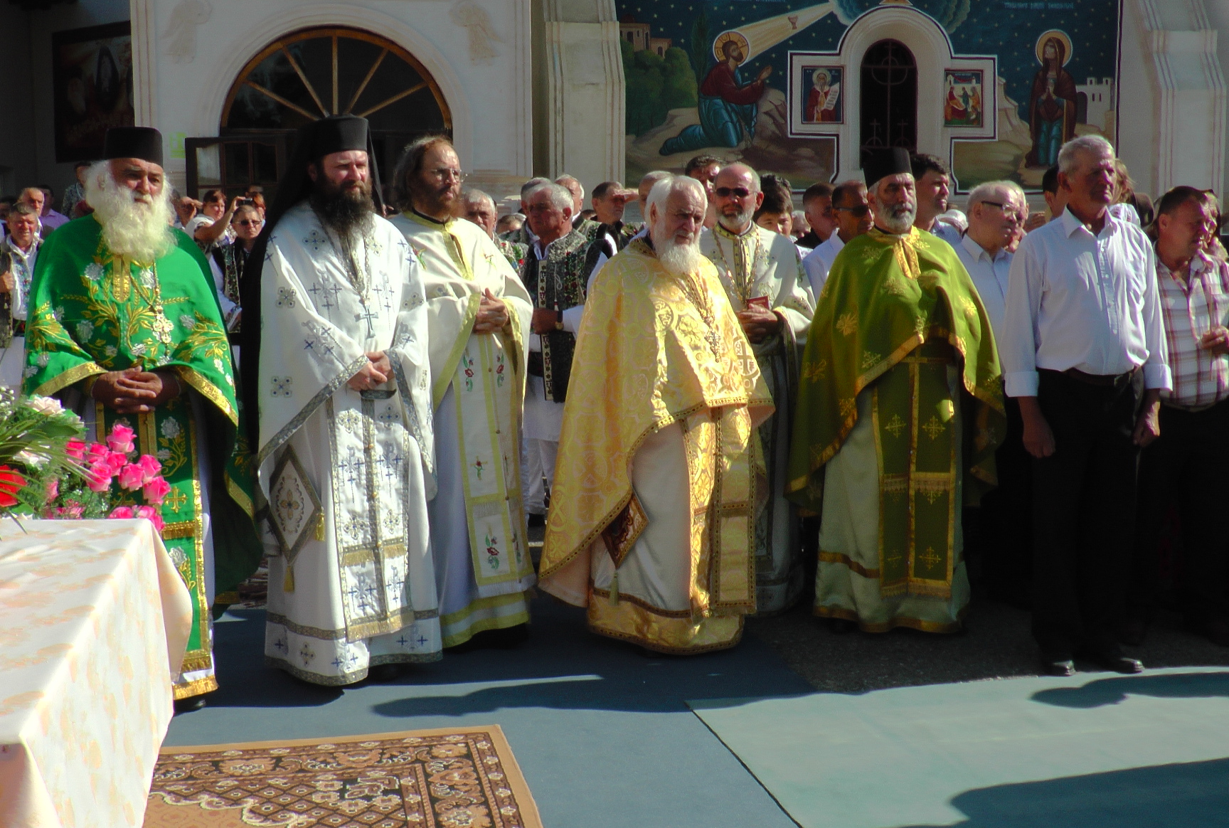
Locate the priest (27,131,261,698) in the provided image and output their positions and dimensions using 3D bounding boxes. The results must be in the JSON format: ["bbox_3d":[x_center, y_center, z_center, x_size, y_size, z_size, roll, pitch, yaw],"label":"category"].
[{"bbox_3d":[-1.483,-0.027,4.113,0.750,1.710,0.550,-3,6,-28],"label":"priest"}]

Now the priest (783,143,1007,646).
[{"bbox_3d":[1.034,-0.112,4.839,0.760,1.750,0.540,-1,7,-6],"label":"priest"}]

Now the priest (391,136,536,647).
[{"bbox_3d":[-0.531,-0.087,4.609,0.550,1.765,0.460,-4,6,-40],"label":"priest"}]

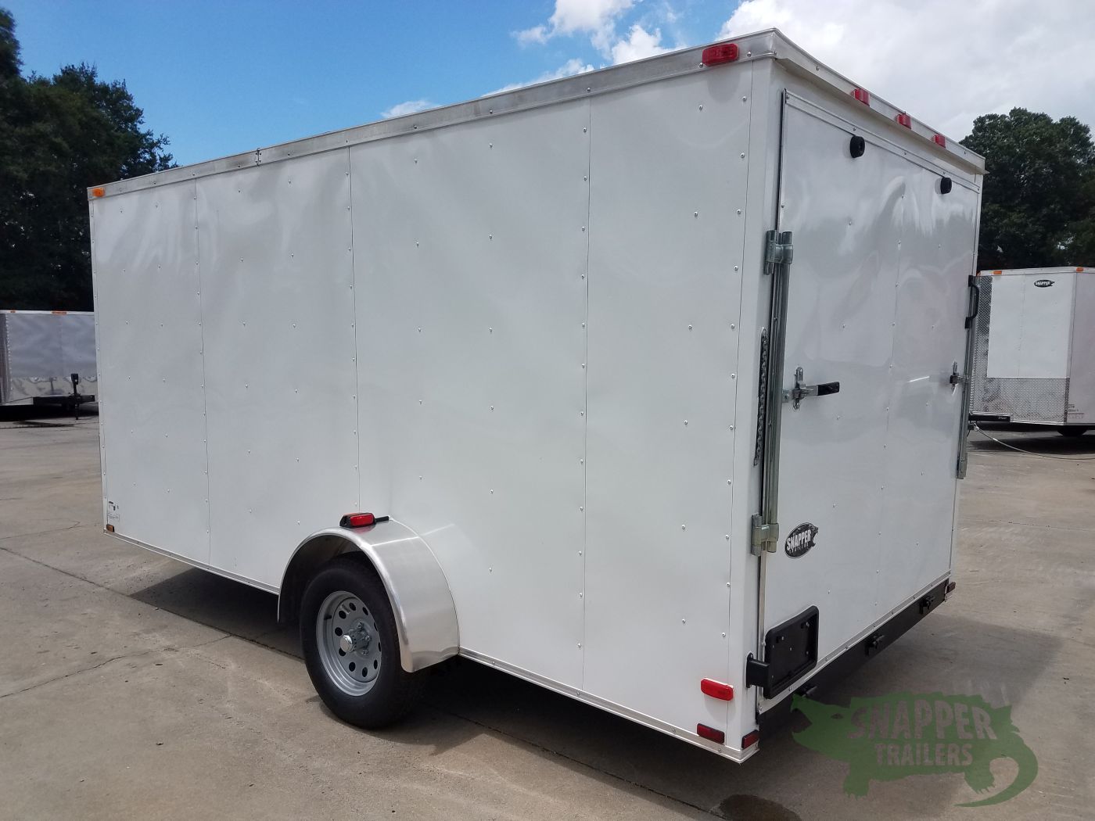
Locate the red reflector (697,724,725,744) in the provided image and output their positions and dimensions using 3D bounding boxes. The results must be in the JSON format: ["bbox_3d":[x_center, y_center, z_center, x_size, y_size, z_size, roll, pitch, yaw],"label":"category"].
[{"bbox_3d":[0.499,0.988,2.511,0.089,0.036,0.008,5,7,40],"label":"red reflector"}]

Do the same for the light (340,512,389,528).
[{"bbox_3d":[-0.735,0.444,3.364,0.062,0.055,0.205,5,7,40],"label":"light"}]

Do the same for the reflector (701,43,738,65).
[{"bbox_3d":[0.490,-1.011,2.338,0.105,0.051,0.026,5,7,40],"label":"reflector"}]

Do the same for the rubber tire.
[{"bbox_3d":[-0.748,0.933,3.412,0.686,0.686,0.205,5,7,40],"label":"rubber tire"}]

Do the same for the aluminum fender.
[{"bbox_3d":[-0.753,0.700,3.382,0.864,0.474,0.236,5,7,40],"label":"aluminum fender"}]

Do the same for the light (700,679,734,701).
[{"bbox_3d":[0.512,0.844,2.480,0.104,0.051,0.026,5,7,40],"label":"light"}]

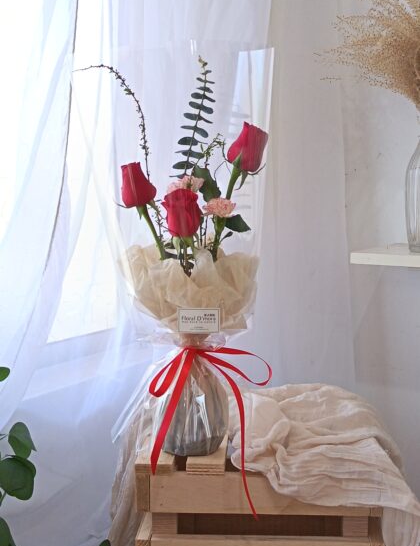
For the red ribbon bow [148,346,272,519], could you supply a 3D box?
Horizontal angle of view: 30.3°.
[{"bbox_3d":[0.000,0.191,0.930,0.149,0.209,0.085,0,6,0],"label":"red ribbon bow"}]

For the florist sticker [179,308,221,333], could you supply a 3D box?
[{"bbox_3d":[-0.013,0.058,0.945,0.051,0.031,0.002,0,13,0],"label":"florist sticker"}]

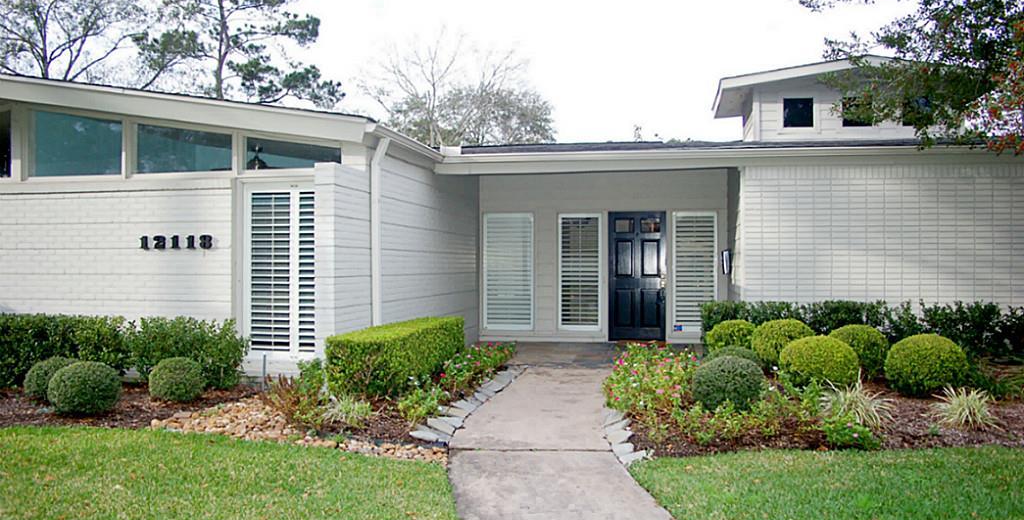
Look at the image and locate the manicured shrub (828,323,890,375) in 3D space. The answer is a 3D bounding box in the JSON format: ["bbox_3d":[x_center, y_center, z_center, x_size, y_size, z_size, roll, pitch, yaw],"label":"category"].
[{"bbox_3d":[3.660,0.972,8.150,0.630,0.560,0.630,0,0,10],"label":"manicured shrub"}]

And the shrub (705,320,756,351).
[{"bbox_3d":[2.478,0.914,8.600,0.630,0.470,0.630,0,0,10],"label":"shrub"}]

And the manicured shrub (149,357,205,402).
[{"bbox_3d":[-2.996,1.067,6.850,0.500,0.400,0.500,0,0,10],"label":"manicured shrub"}]

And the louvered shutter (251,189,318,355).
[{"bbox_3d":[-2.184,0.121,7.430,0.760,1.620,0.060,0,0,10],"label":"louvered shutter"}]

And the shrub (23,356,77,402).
[{"bbox_3d":[-4.221,1.086,7.000,0.490,0.400,0.490,0,0,10],"label":"shrub"}]

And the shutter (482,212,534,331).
[{"bbox_3d":[-0.065,0.186,12.400,0.820,1.880,0.060,0,0,10],"label":"shutter"}]

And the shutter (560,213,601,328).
[{"bbox_3d":[1.082,0.191,12.200,0.670,1.830,0.070,0,0,10],"label":"shutter"}]

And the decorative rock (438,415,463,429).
[{"bbox_3d":[-0.500,1.320,6.230,0.190,0.050,0.290,0,-1,-31],"label":"decorative rock"}]

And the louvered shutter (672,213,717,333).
[{"bbox_3d":[2.824,0.185,11.850,0.670,1.870,0.060,0,0,10],"label":"louvered shutter"}]

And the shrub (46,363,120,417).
[{"bbox_3d":[-3.550,1.060,6.360,0.570,0.460,0.570,0,0,10],"label":"shrub"}]

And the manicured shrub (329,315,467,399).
[{"bbox_3d":[-1.125,0.985,8.320,0.520,0.520,2.980,0,0,10],"label":"manicured shrub"}]

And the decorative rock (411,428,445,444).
[{"bbox_3d":[-0.645,1.330,5.780,0.260,0.050,0.180,0,-1,32],"label":"decorative rock"}]

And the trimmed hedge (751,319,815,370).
[{"bbox_3d":[2.927,0.882,8.300,0.690,0.500,0.690,0,0,10],"label":"trimmed hedge"}]

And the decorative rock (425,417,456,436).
[{"bbox_3d":[-0.560,1.325,6.080,0.190,0.050,0.410,0,-1,-32],"label":"decorative rock"}]

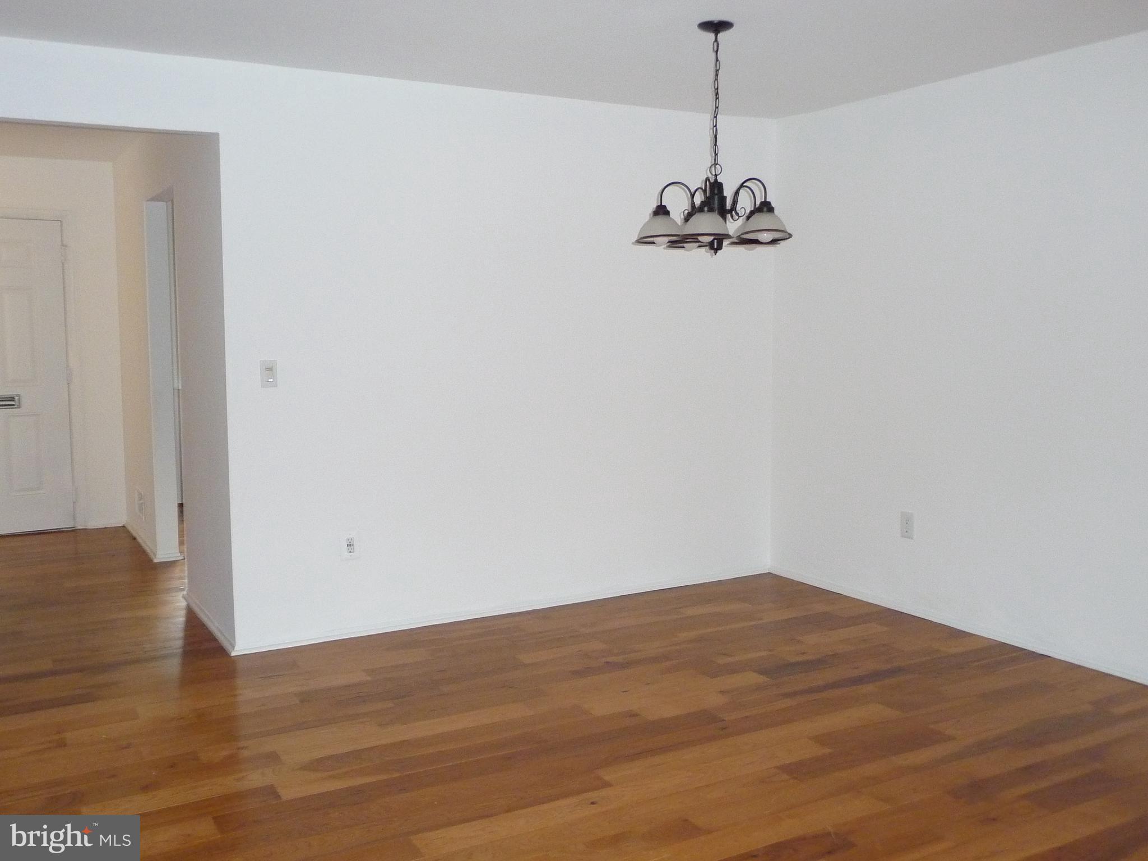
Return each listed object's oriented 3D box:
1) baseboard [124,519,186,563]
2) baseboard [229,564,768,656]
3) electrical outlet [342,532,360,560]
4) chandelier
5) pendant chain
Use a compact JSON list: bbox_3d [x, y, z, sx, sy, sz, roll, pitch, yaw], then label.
[{"bbox_3d":[-2.732,0.690,6.449,0.180,0.050,1.249,-4,7,-31],"label":"baseboard"},{"bbox_3d":[-0.175,0.846,4.854,2.850,0.050,0.020,-4,7,-27],"label":"baseboard"},{"bbox_3d":[-0.985,0.510,4.401,0.077,0.122,0.010,-4,7,-27],"label":"electrical outlet"},{"bbox_3d":[0.510,-1.046,3.606,0.570,0.810,0.560,0,6,3],"label":"chandelier"},{"bbox_3d":[0.509,-1.170,3.592,0.040,0.525,0.035,0,6,3],"label":"pendant chain"}]

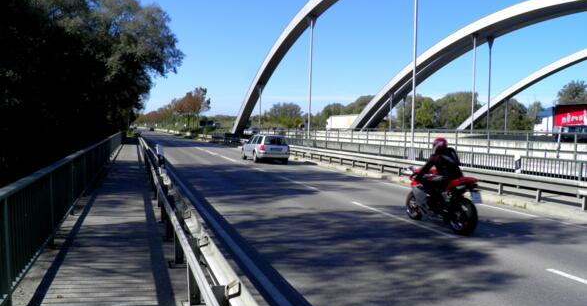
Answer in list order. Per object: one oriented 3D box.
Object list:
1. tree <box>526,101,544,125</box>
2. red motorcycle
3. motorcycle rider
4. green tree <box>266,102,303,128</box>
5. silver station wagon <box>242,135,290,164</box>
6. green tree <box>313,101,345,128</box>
[{"bbox_3d":[48.381,-7.405,95.000,3.700,5.800,3.700,1,3,0],"label":"tree"},{"bbox_3d":[2.770,0.850,9.001,0.720,1.130,2.030,0,3,-19],"label":"red motorcycle"},{"bbox_3d":[2.753,0.403,8.918,0.640,1.280,0.880,0,3,-19],"label":"motorcycle rider"},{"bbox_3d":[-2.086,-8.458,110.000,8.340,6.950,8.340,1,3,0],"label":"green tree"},{"bbox_3d":[-1.714,-0.298,26.762,1.740,1.480,4.500,0,3,-19],"label":"silver station wagon"},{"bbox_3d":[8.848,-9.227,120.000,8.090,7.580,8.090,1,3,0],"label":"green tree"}]

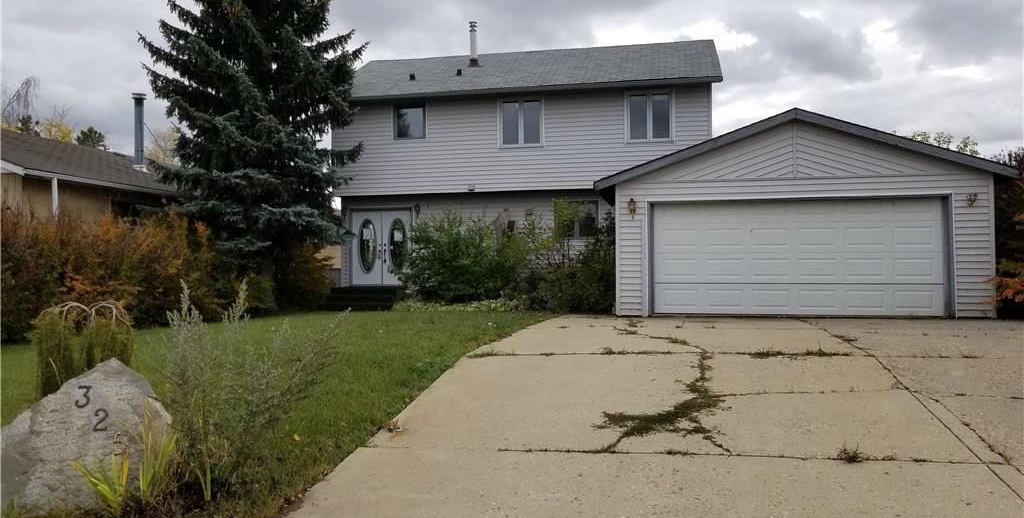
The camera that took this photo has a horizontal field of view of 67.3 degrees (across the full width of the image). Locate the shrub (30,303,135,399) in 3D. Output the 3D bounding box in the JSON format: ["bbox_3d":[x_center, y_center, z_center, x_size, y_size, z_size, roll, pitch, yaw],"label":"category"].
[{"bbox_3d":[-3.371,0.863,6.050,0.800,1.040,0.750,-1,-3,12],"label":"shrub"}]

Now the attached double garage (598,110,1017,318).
[{"bbox_3d":[5.443,-0.646,16.063,6.800,3.550,6.400,-1,-3,12],"label":"attached double garage"}]

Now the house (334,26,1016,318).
[{"bbox_3d":[2.223,-2.532,19.642,14.550,7.630,11.900,-1,-3,12],"label":"house"}]

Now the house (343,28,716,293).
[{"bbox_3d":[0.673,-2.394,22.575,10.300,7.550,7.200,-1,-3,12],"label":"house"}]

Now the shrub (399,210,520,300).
[{"bbox_3d":[-1.247,0.009,18.273,2.750,2.190,2.100,-1,-3,12],"label":"shrub"}]

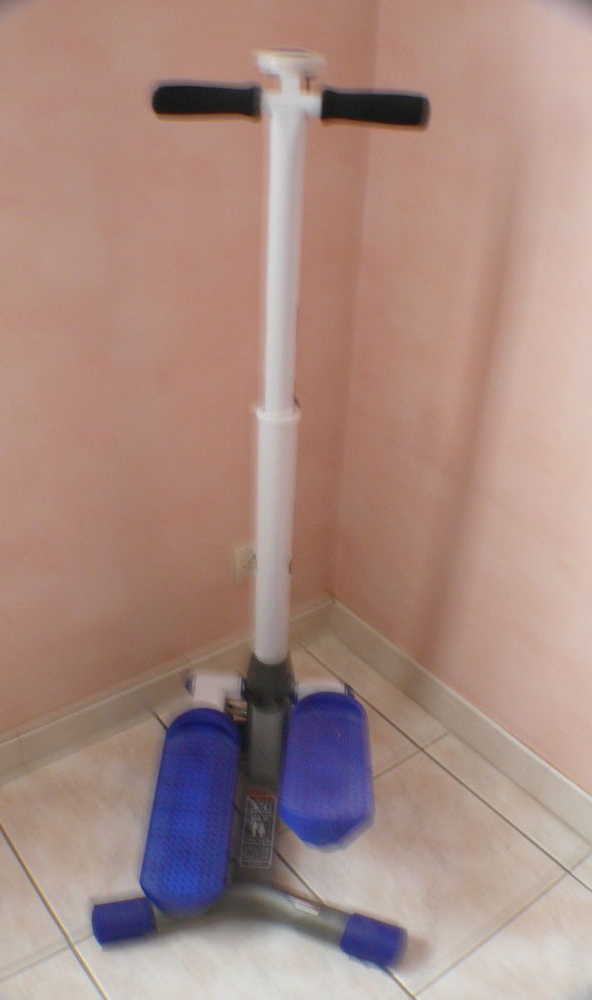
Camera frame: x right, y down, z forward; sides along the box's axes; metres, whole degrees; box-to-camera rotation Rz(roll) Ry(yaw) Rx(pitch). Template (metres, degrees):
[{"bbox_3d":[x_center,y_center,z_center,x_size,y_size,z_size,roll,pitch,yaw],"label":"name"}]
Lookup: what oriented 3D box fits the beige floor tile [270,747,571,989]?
[{"bbox_3d":[0.185,0.550,1.602,0.330,0.010,0.330,-19,37,-32],"label":"beige floor tile"}]

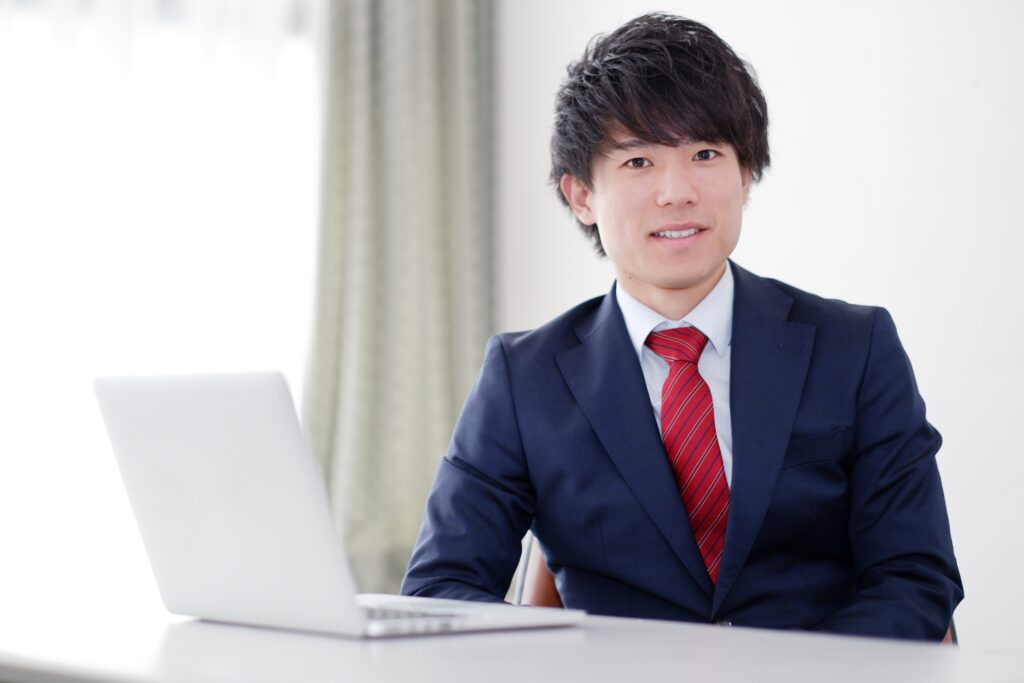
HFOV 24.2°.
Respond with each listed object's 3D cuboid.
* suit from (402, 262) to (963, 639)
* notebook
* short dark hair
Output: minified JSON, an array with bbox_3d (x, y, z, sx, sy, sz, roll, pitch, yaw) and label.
[{"bbox_3d":[0.160,0.155,2.270,0.540,0.470,0.330,0,-3,2],"label":"suit"},{"bbox_3d":[-0.156,0.138,2.077,0.294,0.215,0.325,2,-3,-37],"label":"notebook"},{"bbox_3d":[0.141,-0.196,2.270,0.203,0.232,0.228,-5,-2,-2],"label":"short dark hair"}]

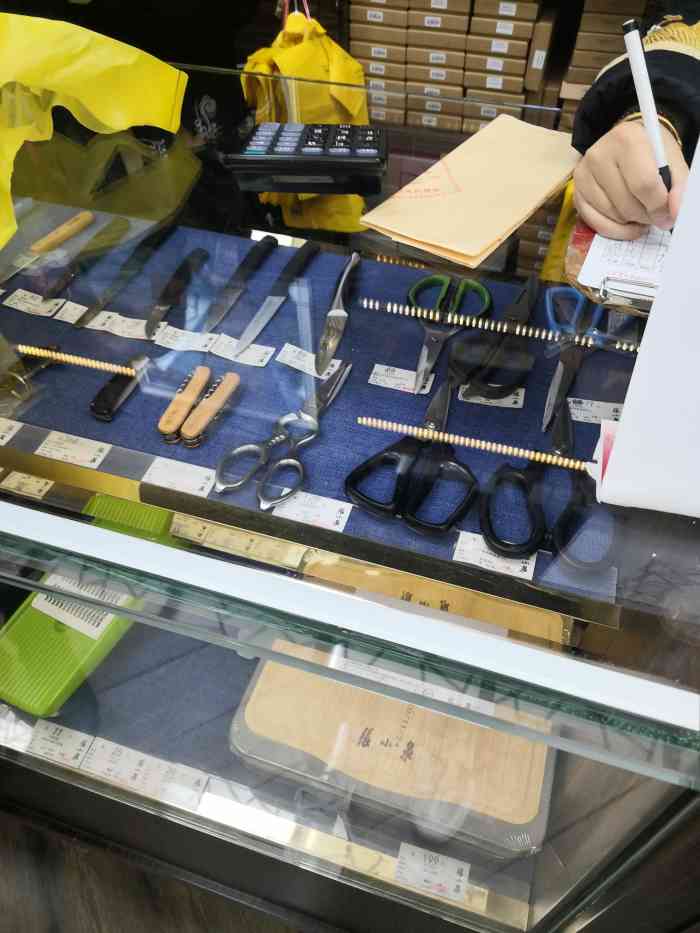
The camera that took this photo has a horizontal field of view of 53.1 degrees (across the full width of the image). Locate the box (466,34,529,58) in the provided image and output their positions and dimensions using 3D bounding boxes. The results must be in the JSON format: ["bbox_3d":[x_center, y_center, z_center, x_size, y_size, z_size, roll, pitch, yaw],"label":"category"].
[{"bbox_3d":[0.299,-0.839,1.343,0.110,0.028,0.200,13,52,12],"label":"box"}]

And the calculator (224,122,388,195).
[{"bbox_3d":[-0.035,-0.263,0.586,0.130,0.026,0.100,4,51,5],"label":"calculator"}]

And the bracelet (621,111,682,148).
[{"bbox_3d":[0.222,-0.239,0.517,0.055,0.060,0.012,26,67,18],"label":"bracelet"}]

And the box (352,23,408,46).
[{"bbox_3d":[0.085,-0.890,1.388,0.110,0.028,0.200,13,52,12],"label":"box"}]

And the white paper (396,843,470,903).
[{"bbox_3d":[0.092,0.447,0.775,0.077,0.002,0.037,13,52,12],"label":"white paper"}]

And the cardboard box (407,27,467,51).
[{"bbox_3d":[0.191,-0.865,1.365,0.110,0.028,0.200,13,52,12],"label":"cardboard box"}]

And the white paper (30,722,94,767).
[{"bbox_3d":[-0.361,0.346,0.875,0.077,0.002,0.037,13,52,12],"label":"white paper"}]

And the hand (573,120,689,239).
[{"bbox_3d":[0.202,-0.204,0.502,0.088,0.060,0.088,4,51,5],"label":"hand"}]

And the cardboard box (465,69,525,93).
[{"bbox_3d":[0.303,-0.801,1.389,0.110,0.028,0.200,13,52,12],"label":"cardboard box"}]

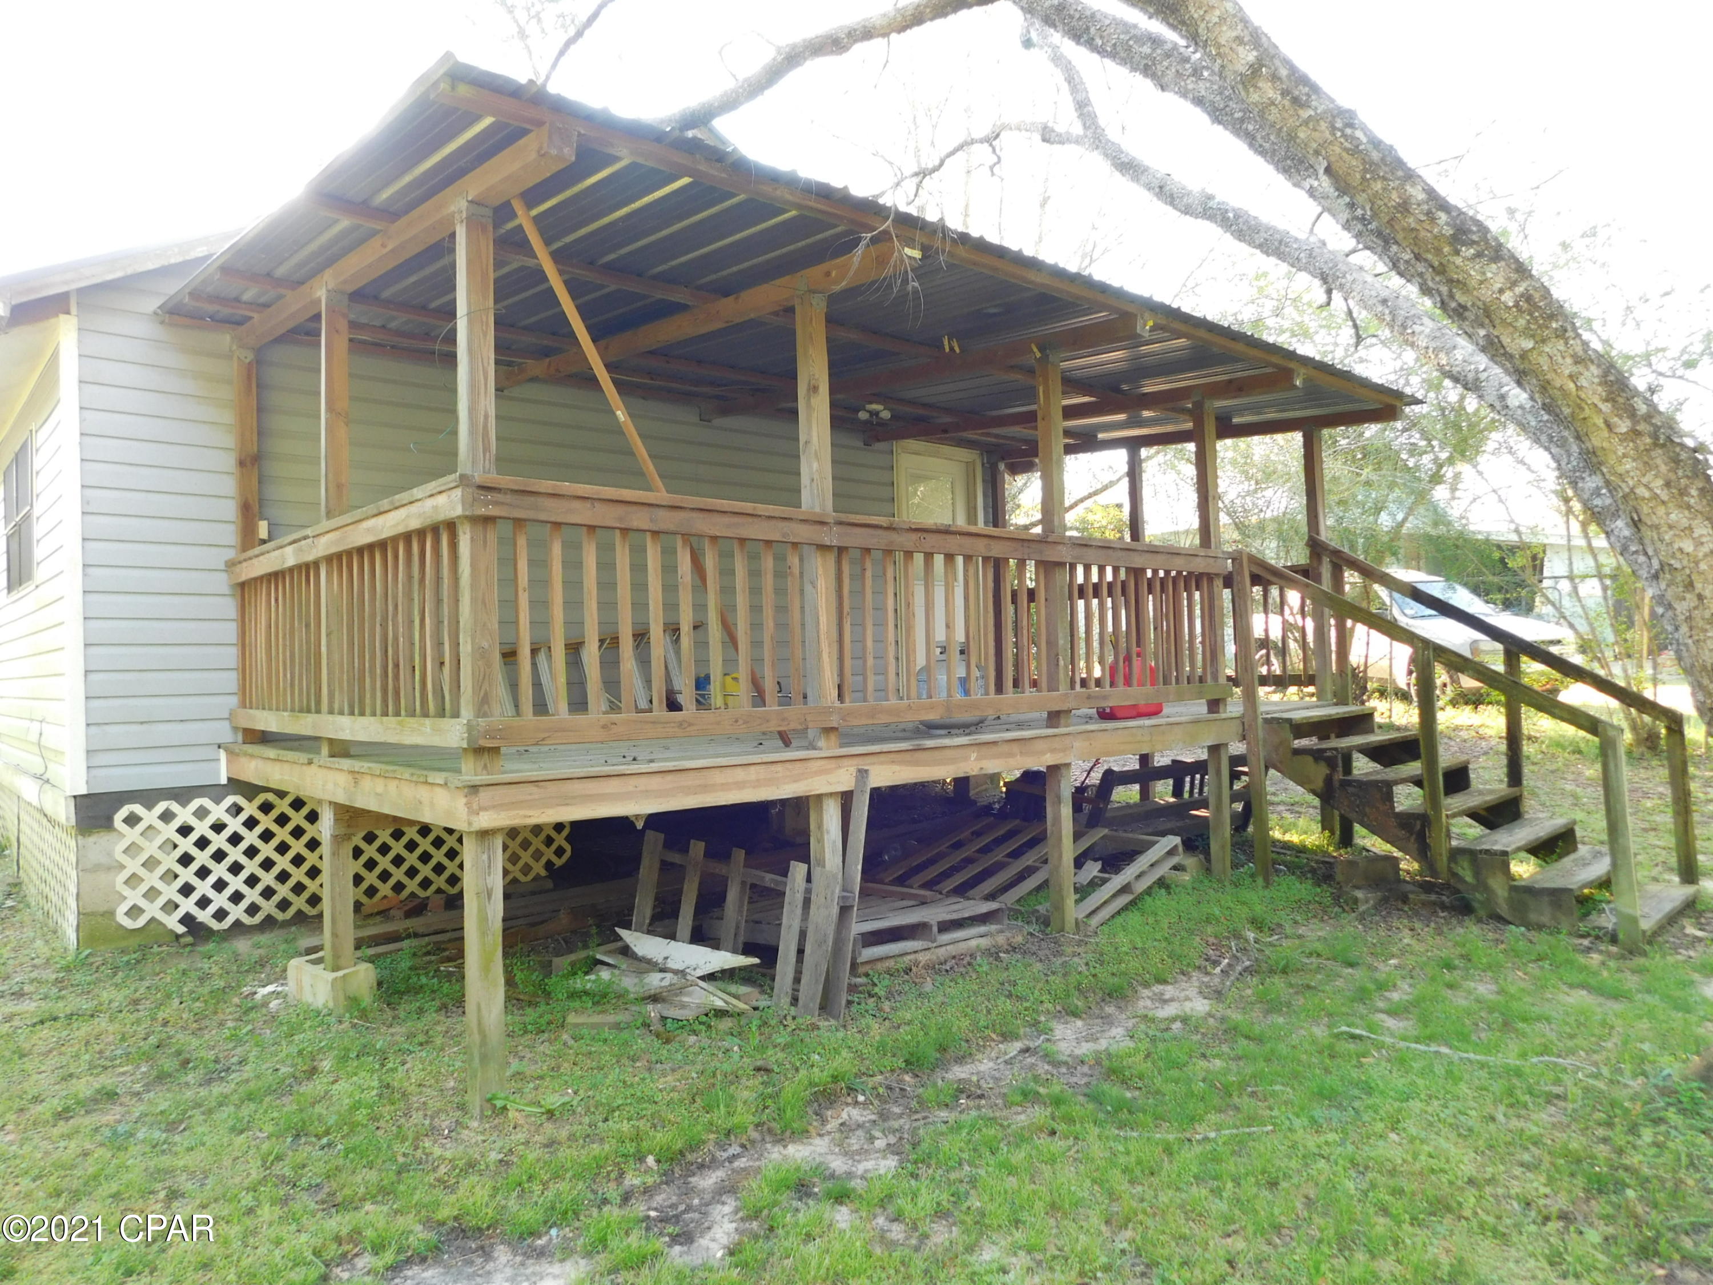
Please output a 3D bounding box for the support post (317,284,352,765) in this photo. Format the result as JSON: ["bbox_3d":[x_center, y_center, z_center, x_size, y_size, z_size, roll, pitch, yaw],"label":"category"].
[{"bbox_3d":[-2.170,-0.484,4.731,0.089,1.912,0.089,0,-2,-42],"label":"support post"}]

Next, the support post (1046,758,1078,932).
[{"bbox_3d":[0.990,0.993,5.560,0.089,0.800,0.089,0,-2,-42],"label":"support post"}]

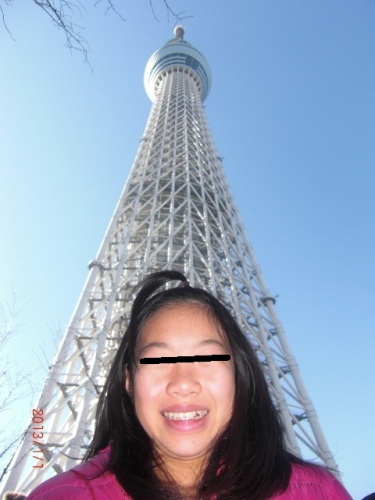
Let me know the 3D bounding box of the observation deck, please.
[{"bbox_3d":[-7.600,-139.000,340.000,58.000,44.000,58.000,-1,-52,-1],"label":"observation deck"}]

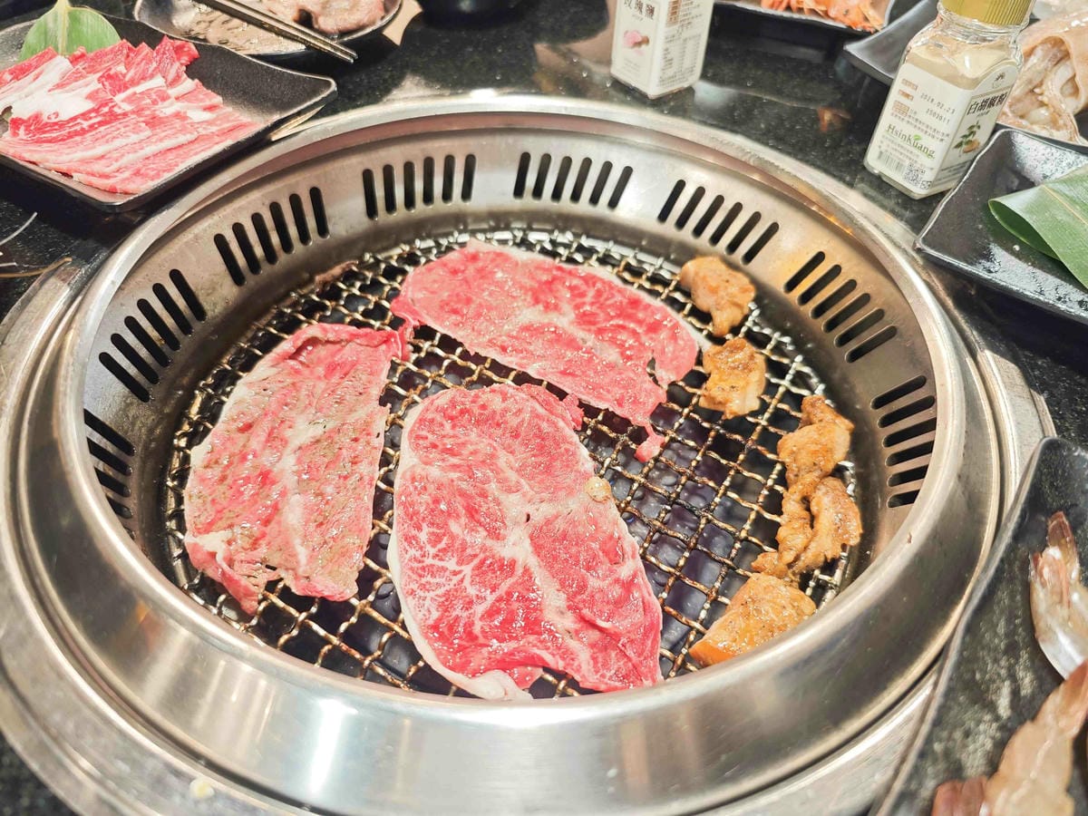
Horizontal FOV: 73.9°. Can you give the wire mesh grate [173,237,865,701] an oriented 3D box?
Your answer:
[{"bbox_3d":[-0.011,0.006,0.342,0.310,0.013,0.310,2,48,-2],"label":"wire mesh grate"}]

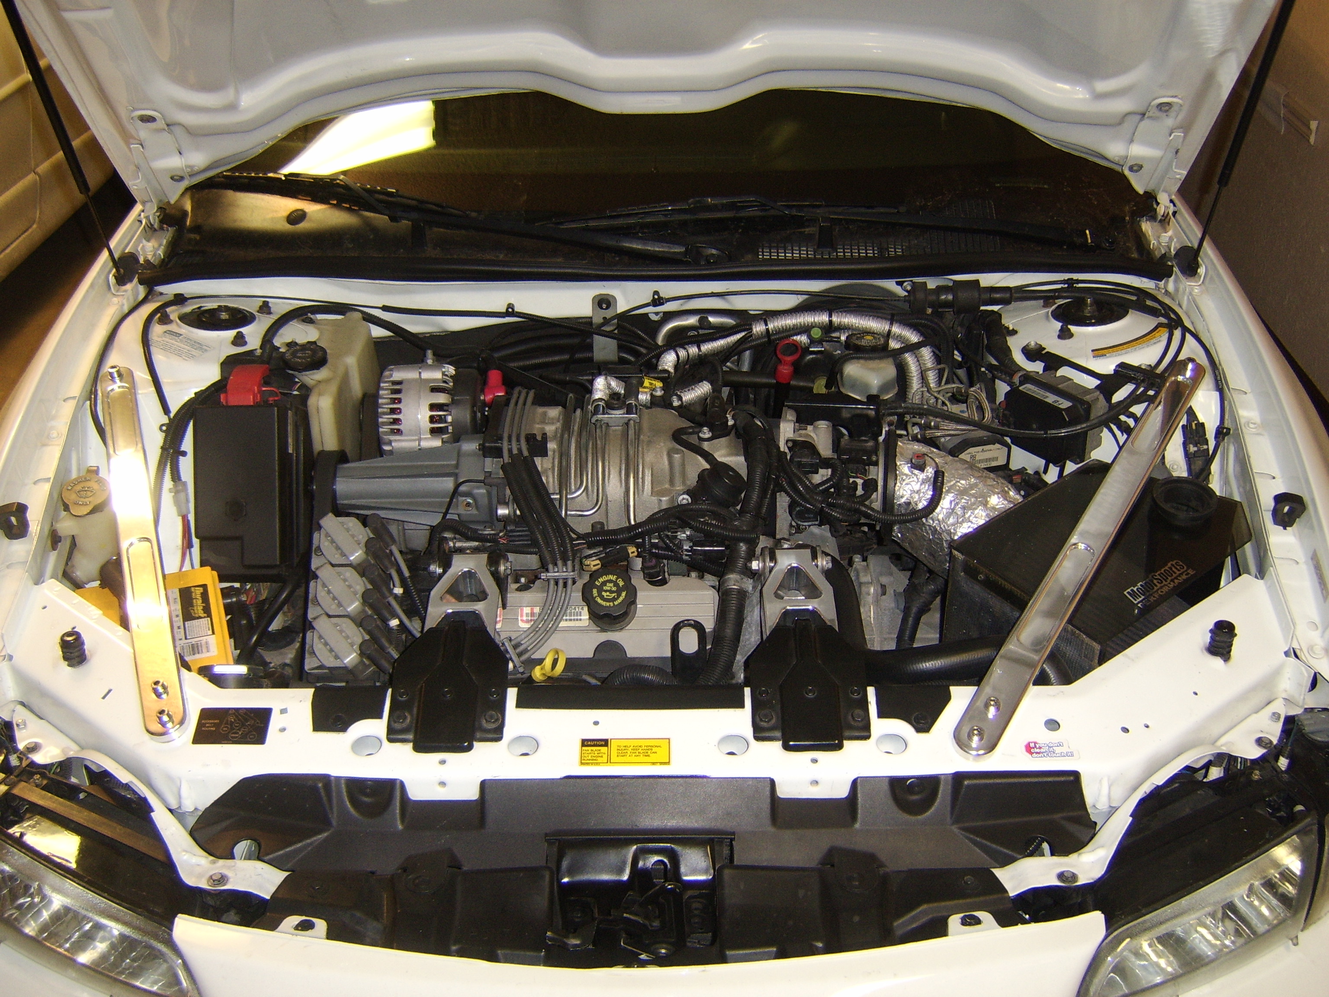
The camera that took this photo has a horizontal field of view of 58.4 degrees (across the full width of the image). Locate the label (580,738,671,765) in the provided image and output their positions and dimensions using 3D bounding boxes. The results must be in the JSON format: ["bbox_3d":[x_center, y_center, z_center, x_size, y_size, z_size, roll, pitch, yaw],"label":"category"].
[{"bbox_3d":[-0.035,0.224,1.050,0.080,0.001,0.033,0,36,1],"label":"label"}]

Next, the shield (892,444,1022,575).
[{"bbox_3d":[0.342,0.009,1.370,0.160,0.125,0.140,0,36,1],"label":"shield"}]

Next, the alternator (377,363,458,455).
[{"bbox_3d":[-0.300,-0.103,1.480,0.130,0.140,0.140,0,36,1],"label":"alternator"}]

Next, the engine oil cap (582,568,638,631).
[{"bbox_3d":[-0.056,0.106,1.250,0.058,0.040,0.058,-3,55,3],"label":"engine oil cap"}]

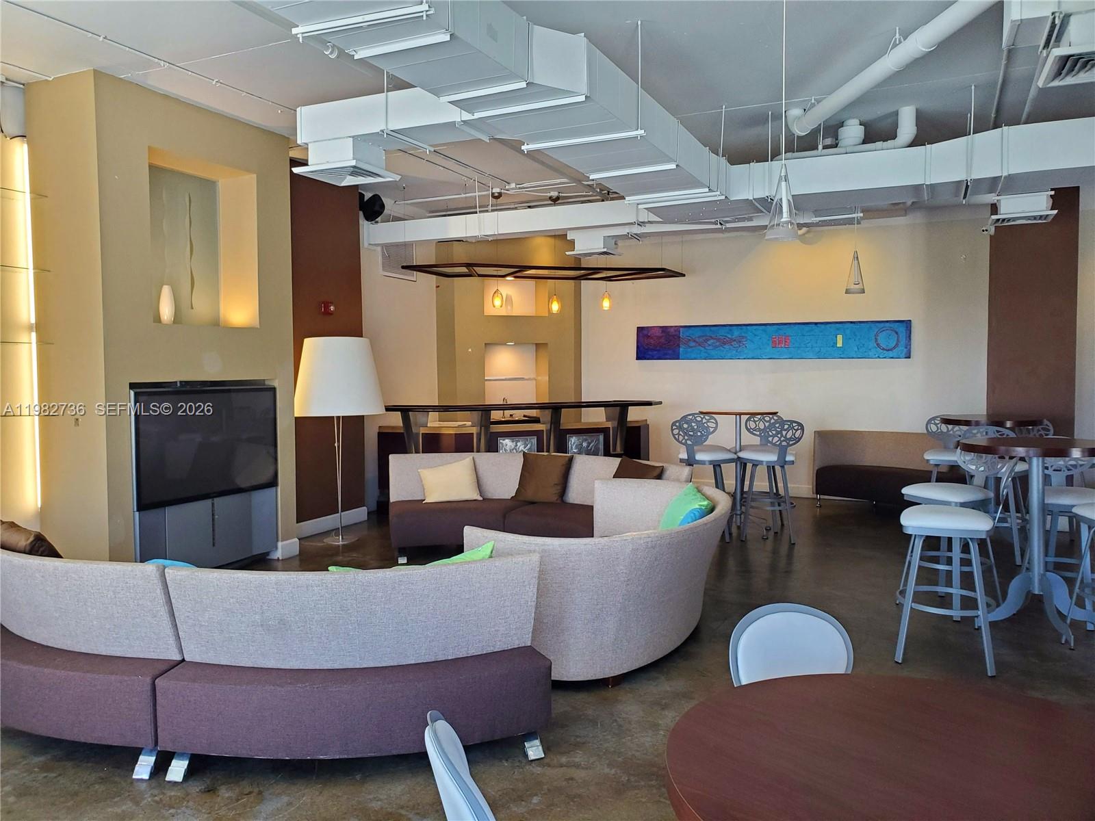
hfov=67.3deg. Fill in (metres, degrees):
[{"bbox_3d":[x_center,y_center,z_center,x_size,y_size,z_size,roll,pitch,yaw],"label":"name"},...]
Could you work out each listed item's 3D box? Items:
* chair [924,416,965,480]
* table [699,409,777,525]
[{"bbox_3d":[3.465,0.583,7.047,0.470,1.050,0.570,1,4,28],"label":"chair"},{"bbox_3d":[1.726,0.559,7.411,0.735,1.075,0.735,1,3,25],"label":"table"}]

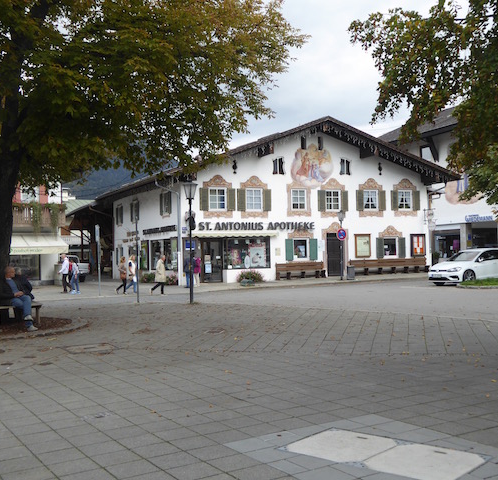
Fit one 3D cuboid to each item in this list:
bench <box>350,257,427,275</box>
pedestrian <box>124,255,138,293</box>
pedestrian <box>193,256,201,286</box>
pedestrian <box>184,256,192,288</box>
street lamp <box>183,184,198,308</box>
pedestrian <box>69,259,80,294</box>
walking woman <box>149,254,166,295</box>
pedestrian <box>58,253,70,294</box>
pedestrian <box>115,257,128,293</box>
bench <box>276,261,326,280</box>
[{"bbox_3d":[7.713,1.443,36.800,5.200,0.930,0.600,-1,-1,-23],"label":"bench"},{"bbox_3d":[-5.097,1.475,28.700,0.600,1.650,0.500,-1,-1,-16],"label":"pedestrian"},{"bbox_3d":[-2.538,1.552,32.800,0.520,1.550,0.420,-1,-1,-9],"label":"pedestrian"},{"bbox_3d":[-2.849,1.456,32.200,0.520,1.740,0.360,-1,-1,-12],"label":"pedestrian"},{"bbox_3d":[-1.777,0.077,20.500,0.460,3.810,0.460,-1,-1,-22],"label":"street lamp"},{"bbox_3d":[-7.403,1.574,28.400,0.480,1.530,0.450,0,-2,-28],"label":"pedestrian"},{"bbox_3d":[-3.807,1.498,28.000,0.700,1.700,0.500,-1,-1,-18],"label":"walking woman"},{"bbox_3d":[-8.199,1.494,29.500,0.620,1.720,0.520,-1,-1,-16],"label":"pedestrian"},{"bbox_3d":[-5.351,1.519,28.000,0.550,1.630,0.470,-1,-1,-18],"label":"pedestrian"},{"bbox_3d":[2.755,1.653,35.600,2.900,0.880,0.650,-1,-1,-22],"label":"bench"}]

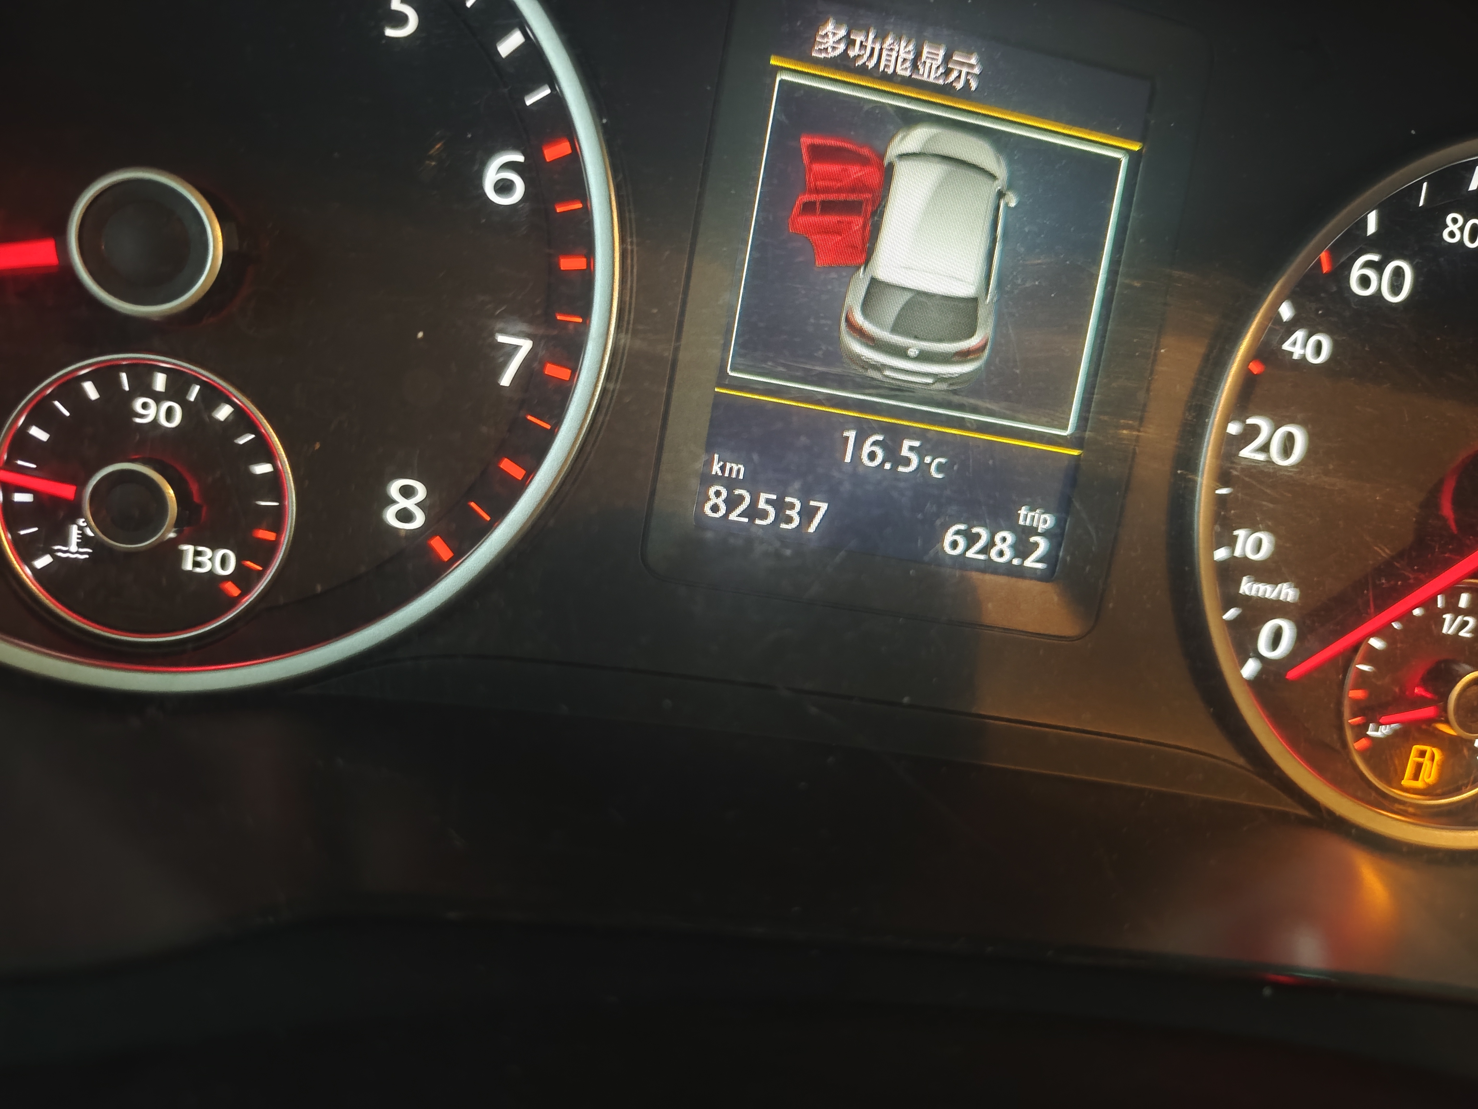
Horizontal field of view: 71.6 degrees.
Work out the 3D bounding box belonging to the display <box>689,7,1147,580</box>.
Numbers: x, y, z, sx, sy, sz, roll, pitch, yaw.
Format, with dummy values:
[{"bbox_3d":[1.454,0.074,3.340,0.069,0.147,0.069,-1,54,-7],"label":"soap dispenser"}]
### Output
[{"bbox_3d":[0.025,-0.035,0.146,0.054,0.071,0.010,8,6,-10],"label":"display"}]

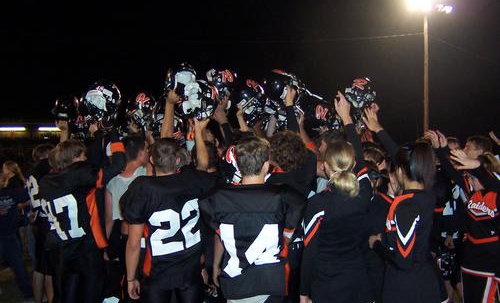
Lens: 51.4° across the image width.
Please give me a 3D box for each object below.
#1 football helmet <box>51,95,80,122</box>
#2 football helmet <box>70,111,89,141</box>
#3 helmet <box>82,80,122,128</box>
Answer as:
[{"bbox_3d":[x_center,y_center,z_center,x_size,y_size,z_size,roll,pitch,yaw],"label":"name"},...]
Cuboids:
[{"bbox_3d":[-1.548,-0.364,4.350,0.290,0.250,0.230,0,0,-41],"label":"football helmet"},{"bbox_3d":[-1.402,-0.215,4.300,0.290,0.250,0.230,0,0,-36],"label":"football helmet"},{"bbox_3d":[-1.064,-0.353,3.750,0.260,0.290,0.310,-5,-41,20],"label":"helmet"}]

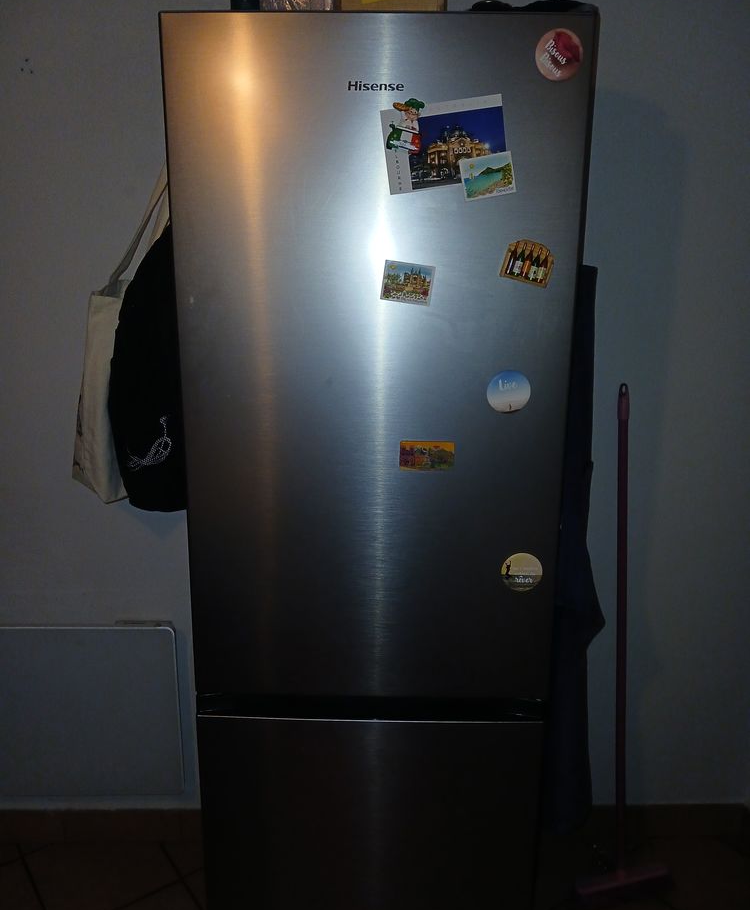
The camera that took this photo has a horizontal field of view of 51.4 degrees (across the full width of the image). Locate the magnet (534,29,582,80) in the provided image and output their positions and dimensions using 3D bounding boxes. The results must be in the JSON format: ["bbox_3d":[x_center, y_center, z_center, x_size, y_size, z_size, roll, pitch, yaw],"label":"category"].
[{"bbox_3d":[0.235,-0.508,0.991,0.061,0.061,0.006,40,12,-8],"label":"magnet"}]

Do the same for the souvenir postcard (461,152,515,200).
[{"bbox_3d":[0.150,-0.367,1.029,0.068,0.051,0.005,-10,14,4],"label":"souvenir postcard"}]

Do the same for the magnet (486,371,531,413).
[{"bbox_3d":[0.189,-0.088,1.098,0.061,0.061,0.006,-4,14,2],"label":"magnet"}]

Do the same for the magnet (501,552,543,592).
[{"bbox_3d":[0.220,0.176,1.163,0.061,0.061,0.006,1,14,1],"label":"magnet"}]

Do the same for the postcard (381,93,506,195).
[{"bbox_3d":[0.093,-0.406,1.022,0.158,0.103,0.002,-7,14,3],"label":"postcard"}]

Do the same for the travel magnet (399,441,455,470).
[{"bbox_3d":[0.076,0.001,1.123,0.078,0.040,0.005,1,14,1],"label":"travel magnet"}]

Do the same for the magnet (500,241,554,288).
[{"bbox_3d":[0.209,-0.260,1.054,0.066,0.054,0.006,15,14,-2],"label":"magnet"}]

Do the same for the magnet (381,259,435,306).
[{"bbox_3d":[0.045,-0.234,1.065,0.069,0.053,0.005,8,14,-1],"label":"magnet"}]

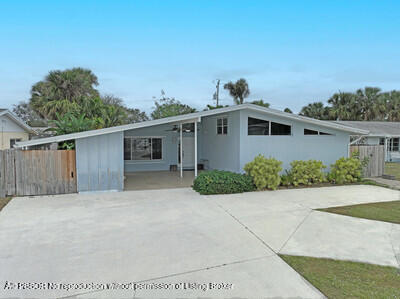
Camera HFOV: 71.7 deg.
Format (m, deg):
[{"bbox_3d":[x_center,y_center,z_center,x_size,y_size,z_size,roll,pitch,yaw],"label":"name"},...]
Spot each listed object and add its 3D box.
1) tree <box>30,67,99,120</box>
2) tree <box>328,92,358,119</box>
[{"bbox_3d":[-12.600,-3.450,26.000,5.900,8.700,5.600,0,4,0],"label":"tree"},{"bbox_3d":[21.200,-4.350,41.000,4.100,8.400,4.100,0,4,0],"label":"tree"}]

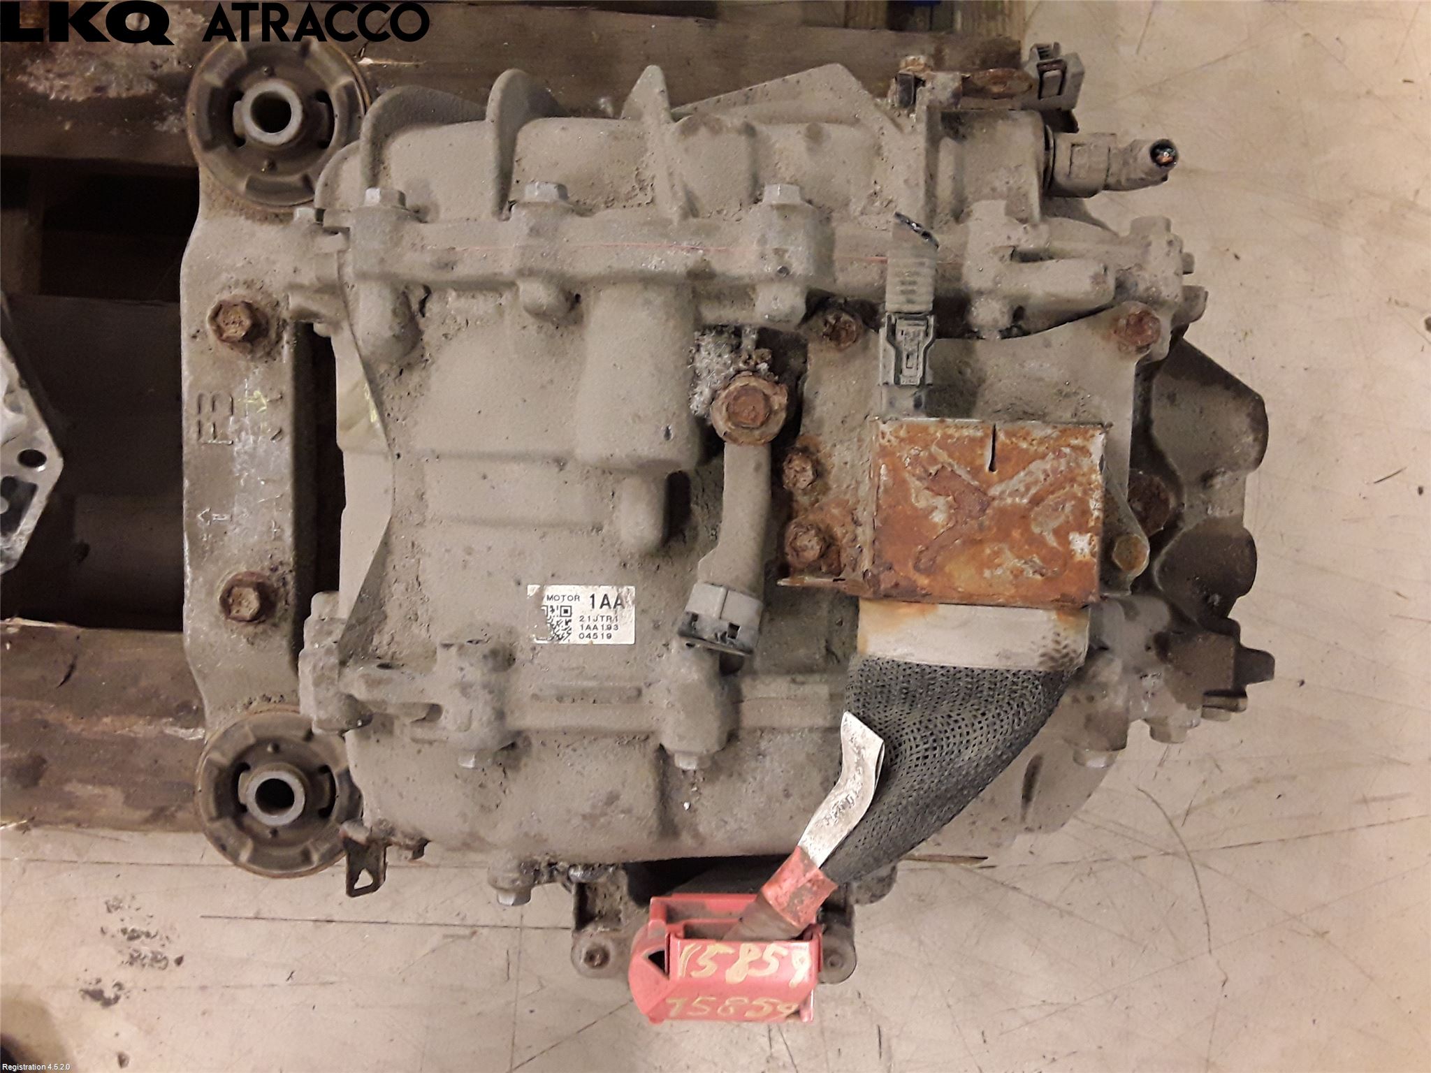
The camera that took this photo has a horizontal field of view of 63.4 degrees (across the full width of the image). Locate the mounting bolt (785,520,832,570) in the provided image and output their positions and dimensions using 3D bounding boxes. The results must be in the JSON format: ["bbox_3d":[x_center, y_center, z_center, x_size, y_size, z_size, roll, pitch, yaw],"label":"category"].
[{"bbox_3d":[0.040,0.004,0.497,0.020,0.012,0.020,0,95,-2],"label":"mounting bolt"}]

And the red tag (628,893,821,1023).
[{"bbox_3d":[0.005,0.210,0.580,0.092,0.045,0.058,0,95,-1],"label":"red tag"}]

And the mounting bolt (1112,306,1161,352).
[{"bbox_3d":[0.178,-0.087,0.488,0.019,0.012,0.019,0,95,-2],"label":"mounting bolt"}]

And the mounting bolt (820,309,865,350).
[{"bbox_3d":[0.053,-0.087,0.488,0.018,0.012,0.018,0,95,-2],"label":"mounting bolt"}]

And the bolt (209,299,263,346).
[{"bbox_3d":[-0.223,-0.100,0.538,0.025,0.015,0.025,0,95,-2],"label":"bolt"}]

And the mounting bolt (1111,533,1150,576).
[{"bbox_3d":[0.179,0.007,0.500,0.018,0.011,0.018,0,95,-2],"label":"mounting bolt"}]

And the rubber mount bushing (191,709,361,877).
[{"bbox_3d":[-0.214,0.124,0.584,0.084,0.055,0.084,0,95,-2],"label":"rubber mount bushing"}]

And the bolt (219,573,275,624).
[{"bbox_3d":[-0.226,0.030,0.558,0.025,0.015,0.025,0,95,-2],"label":"bolt"}]

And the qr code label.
[{"bbox_3d":[-0.057,0.034,0.495,0.046,0.001,0.025,0,95,-1],"label":"qr code label"}]

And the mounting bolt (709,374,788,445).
[{"bbox_3d":[0.012,-0.050,0.452,0.029,0.018,0.029,0,95,-2],"label":"mounting bolt"}]

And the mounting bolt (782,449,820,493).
[{"bbox_3d":[0.036,-0.028,0.493,0.018,0.012,0.018,0,95,-2],"label":"mounting bolt"}]

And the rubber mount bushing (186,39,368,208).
[{"bbox_3d":[-0.203,-0.194,0.551,0.084,0.055,0.084,0,95,-2],"label":"rubber mount bushing"}]

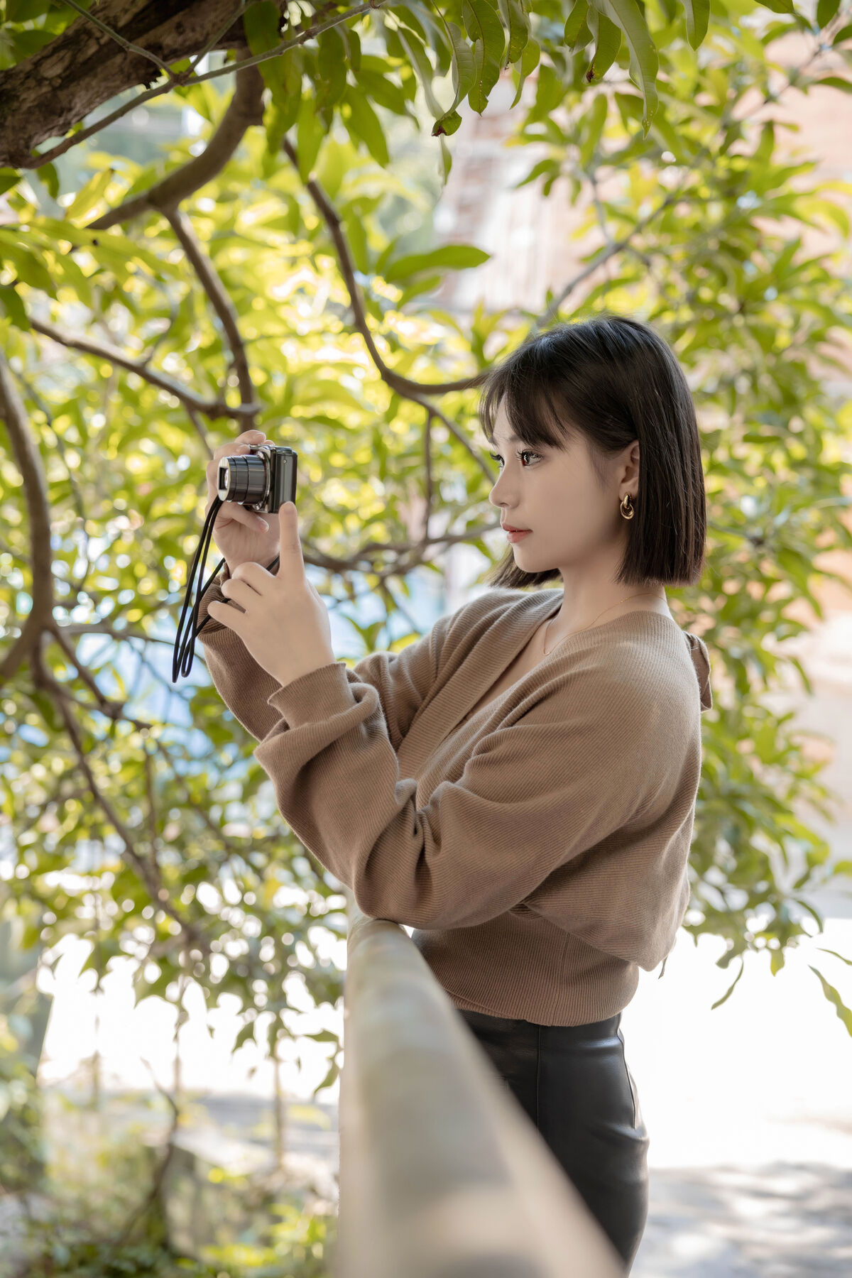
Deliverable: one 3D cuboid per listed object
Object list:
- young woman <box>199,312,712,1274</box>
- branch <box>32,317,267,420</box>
[{"bbox_3d":[0.030,0.490,1.700,0.520,1.610,0.460,2,-6,-17],"label":"young woman"},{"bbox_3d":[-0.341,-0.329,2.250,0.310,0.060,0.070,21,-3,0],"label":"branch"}]

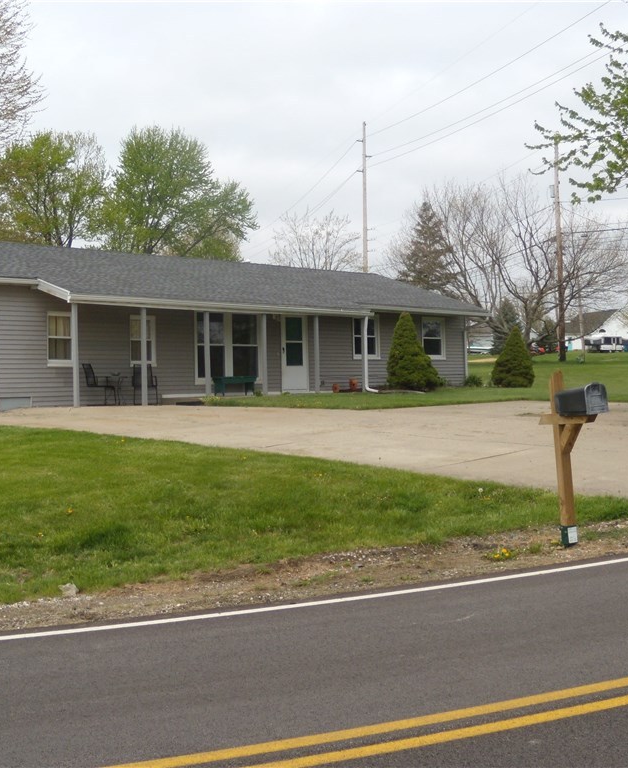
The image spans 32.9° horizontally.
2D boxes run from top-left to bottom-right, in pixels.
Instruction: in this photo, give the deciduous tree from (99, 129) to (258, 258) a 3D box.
[{"bbox_3d":[-6.025,-5.936,47.000,6.900,10.900,6.600,0,1,0],"label":"deciduous tree"}]

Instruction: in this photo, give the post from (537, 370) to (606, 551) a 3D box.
[{"bbox_3d":[2.172,0.635,8.944,0.210,1.500,0.790,-4,1,-20],"label":"post"}]

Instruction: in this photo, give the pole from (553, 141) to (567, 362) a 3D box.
[{"bbox_3d":[12.479,-6.770,54.000,0.380,11.300,0.380,-2,1,0],"label":"pole"}]

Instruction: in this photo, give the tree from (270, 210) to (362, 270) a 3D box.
[{"bbox_3d":[0.096,-6.162,68.000,5.800,10.100,5.600,0,1,0],"label":"tree"}]

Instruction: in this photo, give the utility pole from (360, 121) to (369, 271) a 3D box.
[{"bbox_3d":[4.103,-11.347,86.000,0.450,19.900,0.450,0,1,0],"label":"utility pole"}]

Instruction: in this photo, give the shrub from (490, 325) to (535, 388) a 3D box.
[{"bbox_3d":[5.928,-0.821,31.800,1.300,1.900,1.300,0,1,0],"label":"shrub"}]

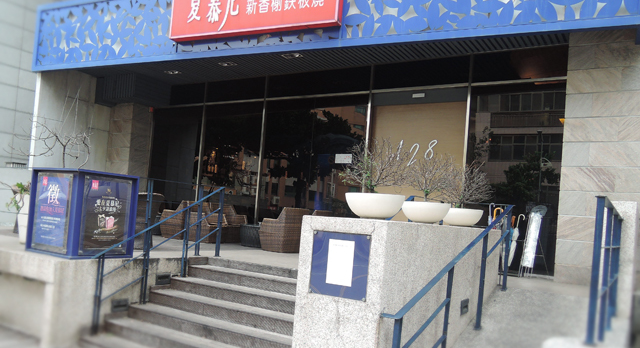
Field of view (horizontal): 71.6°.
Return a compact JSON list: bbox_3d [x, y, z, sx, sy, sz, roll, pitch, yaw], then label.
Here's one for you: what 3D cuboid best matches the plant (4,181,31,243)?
[{"bbox_3d":[-4.144,0.527,6.150,0.460,0.870,0.420,5,-4,0],"label":"plant"}]

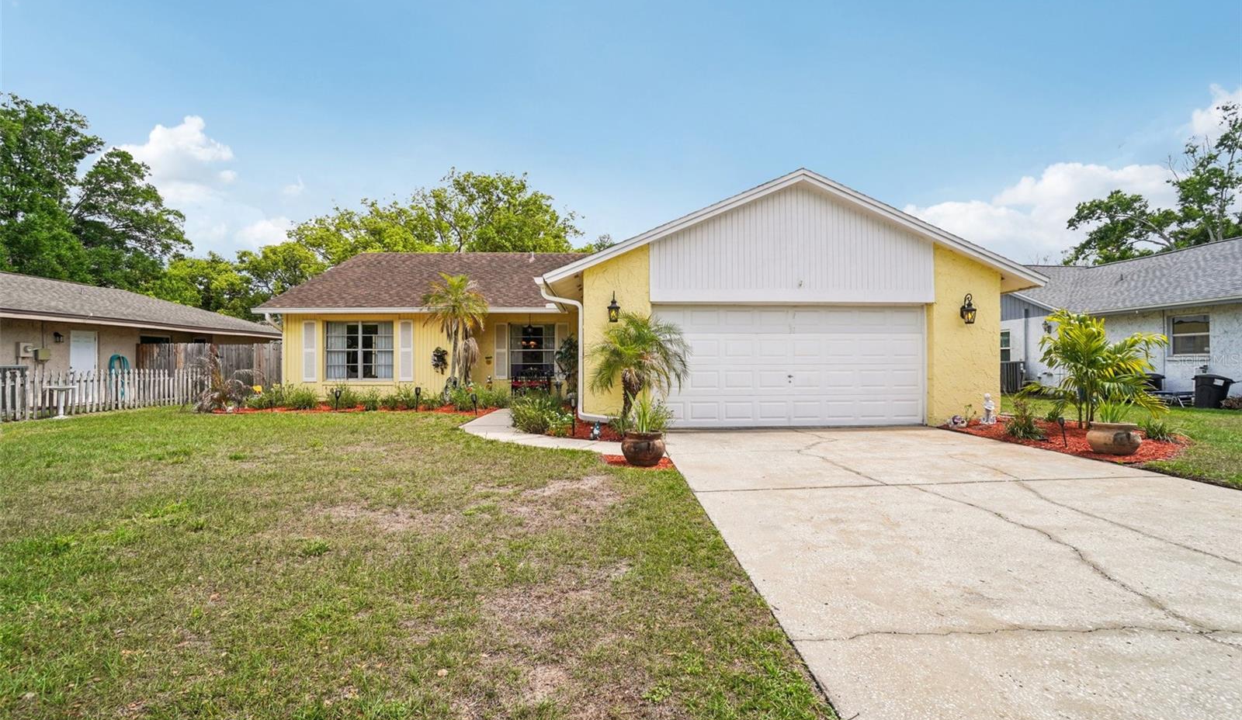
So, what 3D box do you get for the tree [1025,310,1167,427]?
[{"bbox_3d":[7.660,0.165,8.400,2.000,1.980,1.900,0,0,0],"label":"tree"}]

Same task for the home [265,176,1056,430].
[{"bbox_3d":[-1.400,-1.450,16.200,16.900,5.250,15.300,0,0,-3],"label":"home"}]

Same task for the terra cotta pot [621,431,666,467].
[{"bbox_3d":[0.273,1.055,6.200,0.535,0.385,0.535,0,0,0],"label":"terra cotta pot"}]

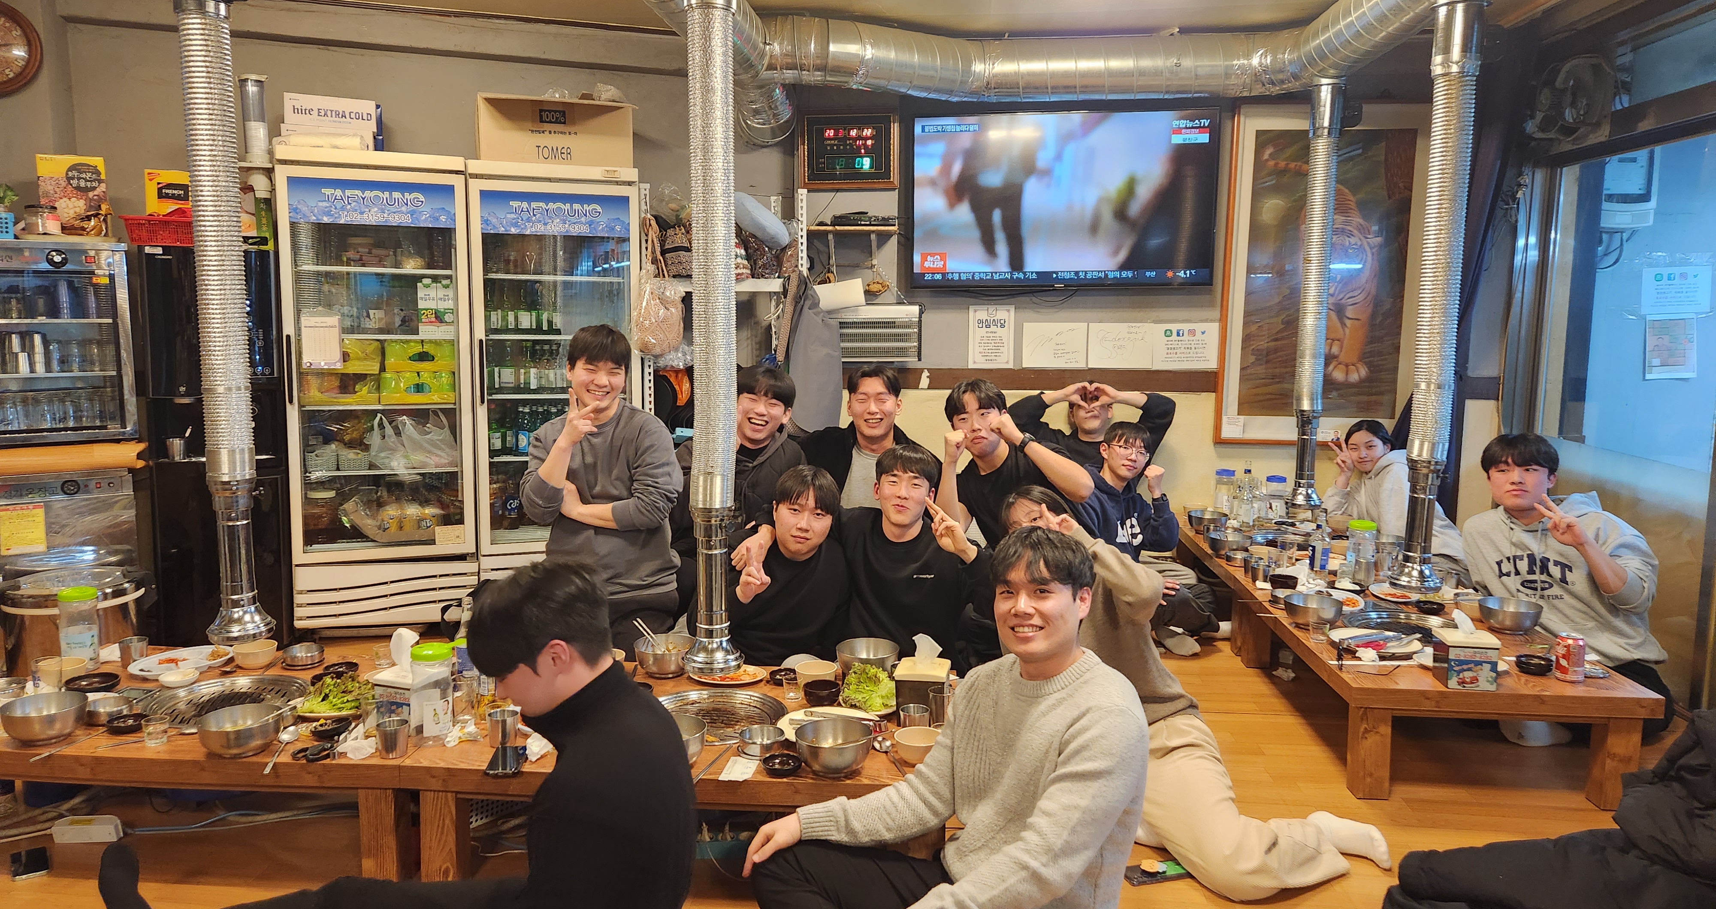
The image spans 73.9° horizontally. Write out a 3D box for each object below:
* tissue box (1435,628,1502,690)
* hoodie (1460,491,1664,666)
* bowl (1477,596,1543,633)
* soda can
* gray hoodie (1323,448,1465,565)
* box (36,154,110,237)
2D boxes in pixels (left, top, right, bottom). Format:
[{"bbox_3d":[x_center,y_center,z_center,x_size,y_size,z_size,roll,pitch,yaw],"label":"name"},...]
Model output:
[{"bbox_3d":[1.607,0.539,3.012,0.132,0.134,0.125,1,6,6],"label":"tissue box"},{"bbox_3d":[2.088,0.376,3.380,0.350,0.490,0.460,-4,8,-35],"label":"hoodie"},{"bbox_3d":[1.965,0.491,3.436,0.168,0.084,0.168,1,7,5],"label":"bowl"},{"bbox_3d":[1.862,0.530,2.978,0.066,0.122,0.066,1,7,5],"label":"soda can"},{"bbox_3d":[2.313,0.233,4.900,0.460,0.500,0.470,-4,8,-37],"label":"gray hoodie"},{"bbox_3d":[-2.735,-0.903,3.970,0.197,0.275,0.095,-2,7,-24],"label":"box"}]

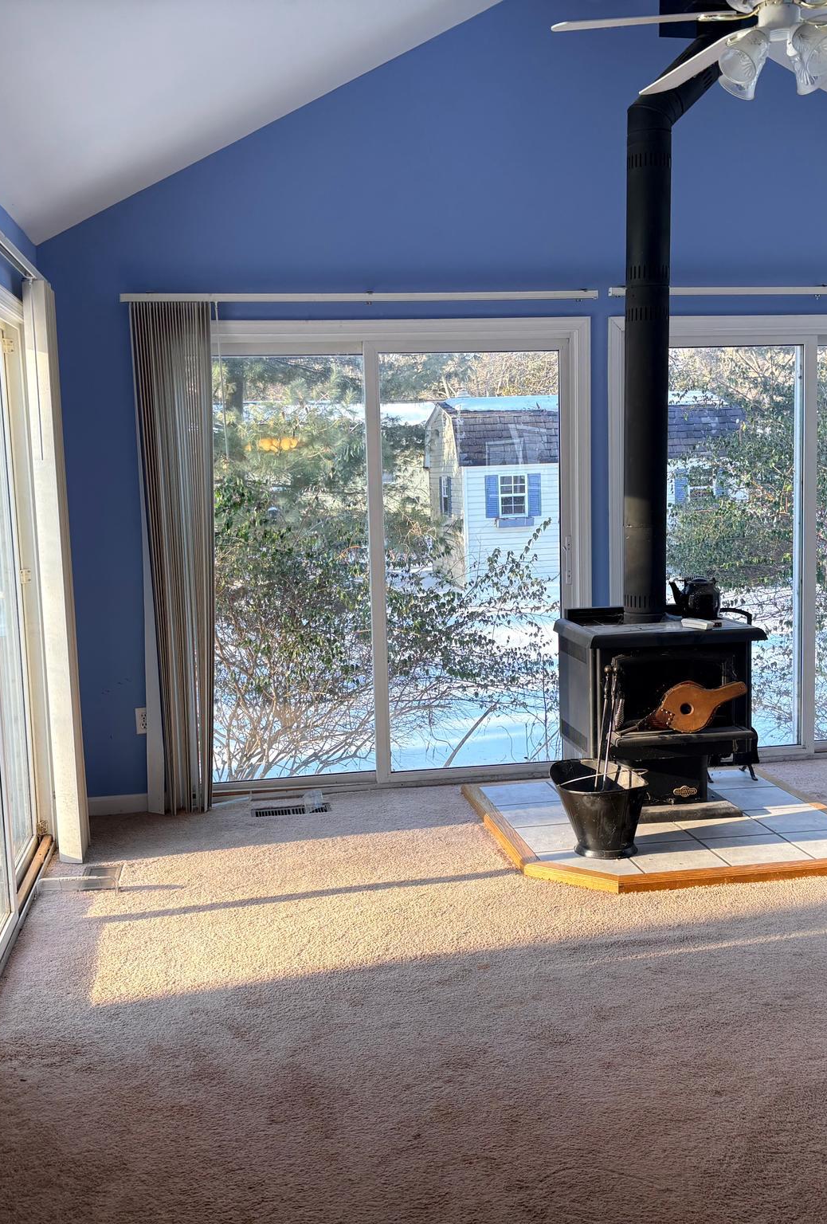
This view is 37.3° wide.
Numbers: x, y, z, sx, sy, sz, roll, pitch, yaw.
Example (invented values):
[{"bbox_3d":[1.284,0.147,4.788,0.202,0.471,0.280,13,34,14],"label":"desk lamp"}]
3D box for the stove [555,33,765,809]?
[{"bbox_3d":[0.945,-0.708,4.780,0.700,3.030,0.580,-3,7,-9],"label":"stove"}]

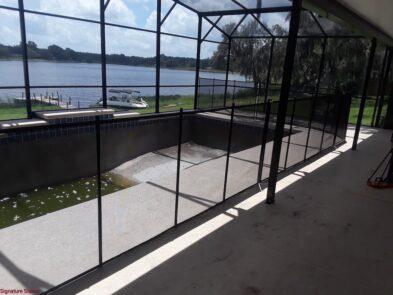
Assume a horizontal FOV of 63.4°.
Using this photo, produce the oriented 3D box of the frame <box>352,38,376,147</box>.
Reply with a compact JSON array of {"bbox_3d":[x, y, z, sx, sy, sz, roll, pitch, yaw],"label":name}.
[{"bbox_3d":[3.615,-1.093,6.841,0.074,2.390,0.074,14,18,37],"label":"frame"}]

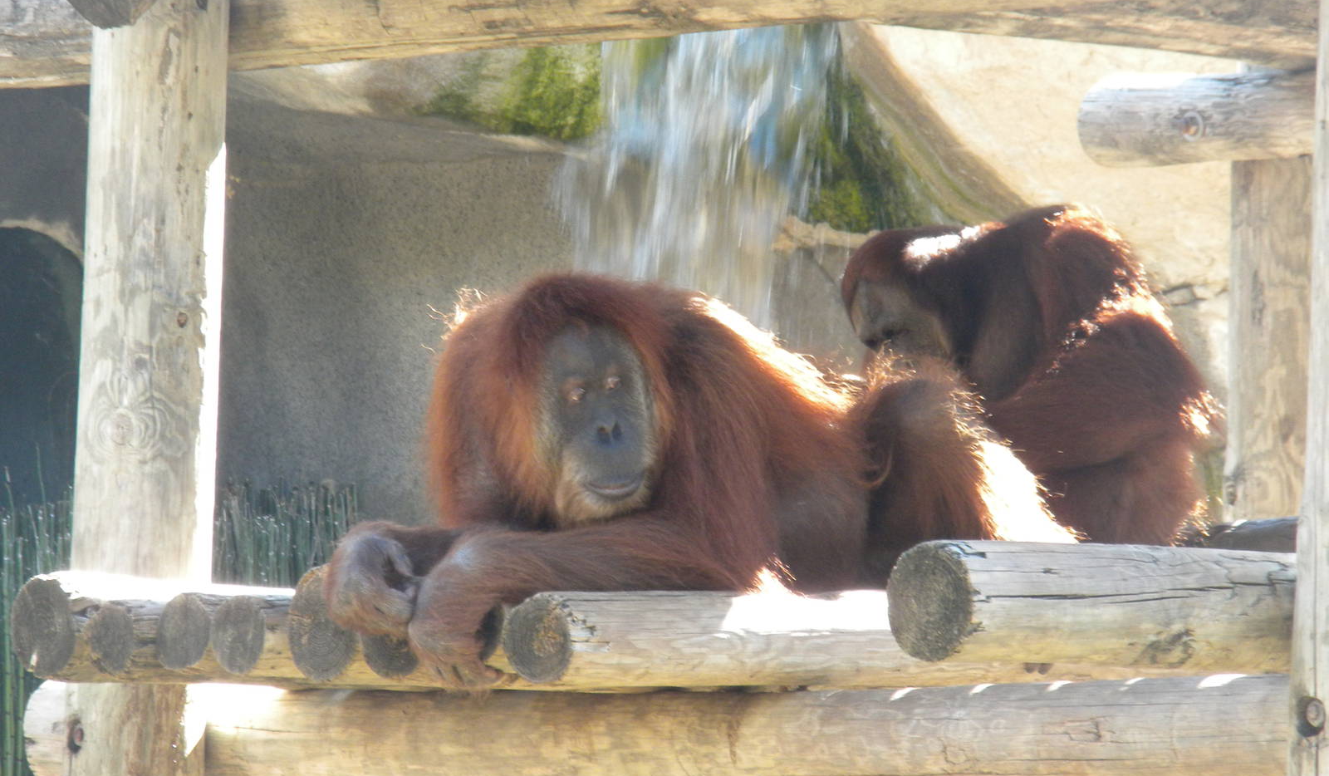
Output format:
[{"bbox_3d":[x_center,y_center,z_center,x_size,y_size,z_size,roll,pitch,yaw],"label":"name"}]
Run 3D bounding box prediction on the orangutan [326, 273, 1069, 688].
[{"bbox_3d":[0.039,0.113,12.000,0.480,0.480,0.800,-1,-4,38],"label":"orangutan"}]

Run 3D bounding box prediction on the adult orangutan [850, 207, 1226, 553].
[{"bbox_3d":[0.451,0.007,12.550,0.480,0.470,0.420,3,-3,-24],"label":"adult orangutan"}]

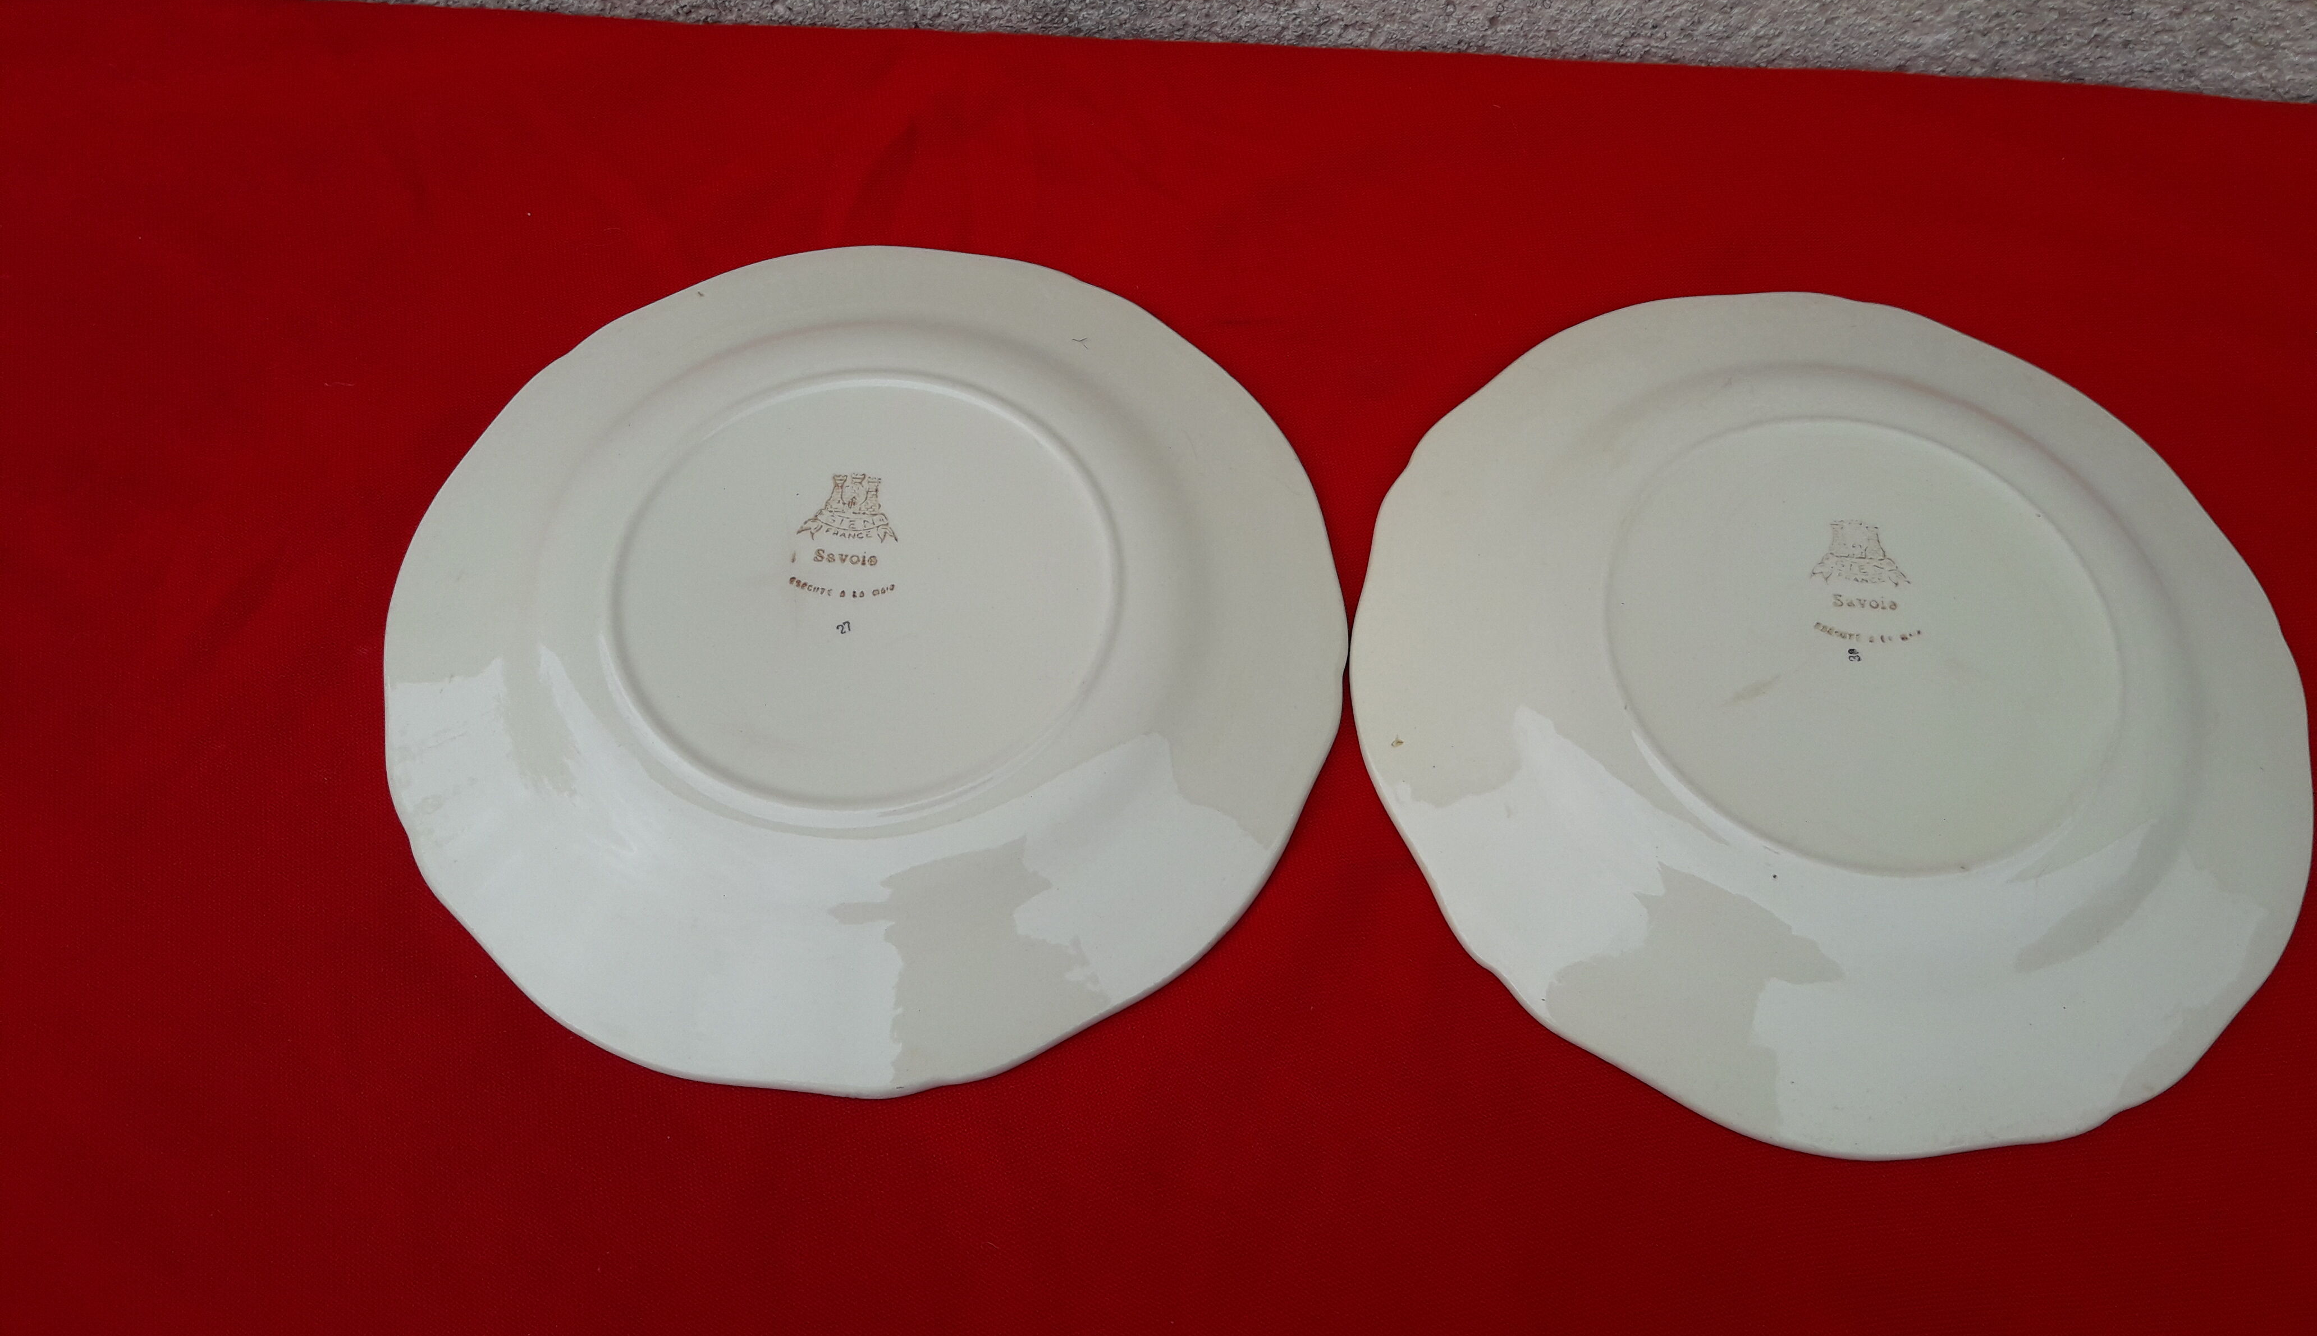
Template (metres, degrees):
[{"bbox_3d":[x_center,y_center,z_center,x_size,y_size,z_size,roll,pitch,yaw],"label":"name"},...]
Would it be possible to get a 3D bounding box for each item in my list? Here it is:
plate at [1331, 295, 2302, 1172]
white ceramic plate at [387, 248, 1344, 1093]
[{"bbox_3d":[0.176,-0.004,0.479,0.251,0.025,0.251,1,63,-1],"label":"plate"},{"bbox_3d":[-0.076,-0.018,0.481,0.251,0.025,0.251,1,63,-1],"label":"white ceramic plate"}]

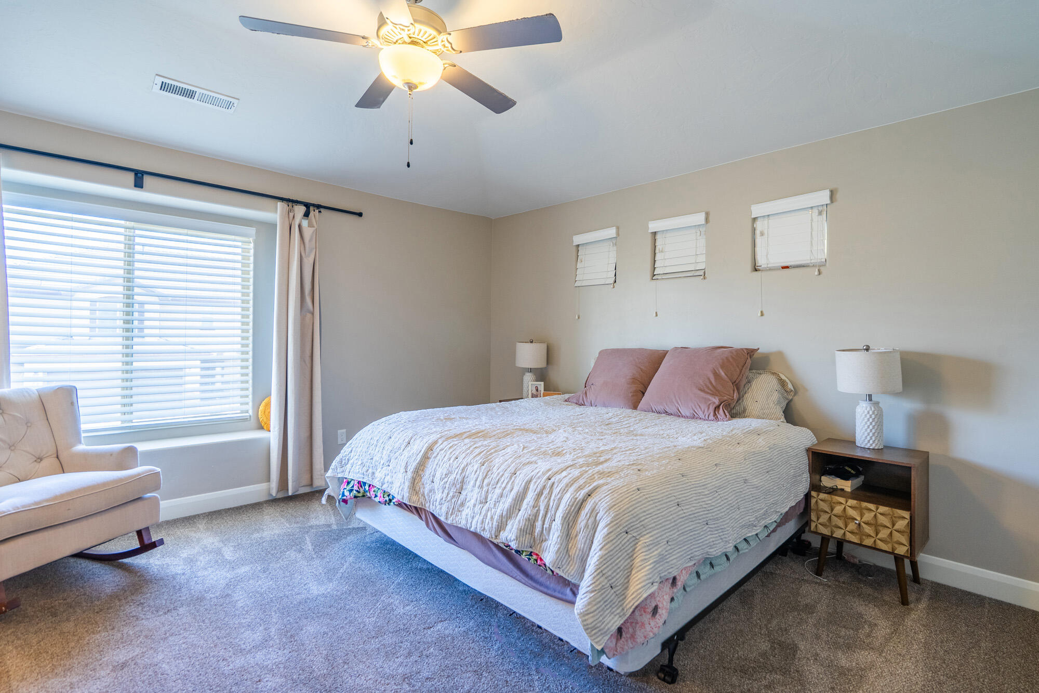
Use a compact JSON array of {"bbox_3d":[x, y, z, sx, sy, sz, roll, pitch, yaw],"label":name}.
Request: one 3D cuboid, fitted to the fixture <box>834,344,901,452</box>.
[{"bbox_3d":[1.857,0.267,2.446,0.277,0.539,0.277,0,1,-43],"label":"fixture"}]

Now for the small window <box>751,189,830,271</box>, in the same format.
[{"bbox_3d":[1.678,-0.696,2.871,0.104,0.434,0.434,0,1,-43],"label":"small window"}]

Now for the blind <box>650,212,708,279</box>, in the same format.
[{"bbox_3d":[1.172,-0.730,3.415,0.104,0.429,0.441,0,1,-43],"label":"blind"}]

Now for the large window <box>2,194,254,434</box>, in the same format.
[{"bbox_3d":[-2.654,-0.181,3.150,1.501,1.494,0.104,0,1,-43],"label":"large window"}]

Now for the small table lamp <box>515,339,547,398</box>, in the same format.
[{"bbox_3d":[0.111,0.207,4.250,0.277,0.539,0.277,1,1,0],"label":"small table lamp"}]

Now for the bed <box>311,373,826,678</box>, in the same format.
[{"bbox_3d":[0.367,0.798,2.734,2.058,0.802,1.984,0,1,-43],"label":"bed"}]

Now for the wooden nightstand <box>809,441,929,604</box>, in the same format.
[{"bbox_3d":[1.811,0.881,2.420,0.386,0.670,0.441,0,1,-43],"label":"wooden nightstand"}]

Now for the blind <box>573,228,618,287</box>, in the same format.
[{"bbox_3d":[0.664,-0.755,3.960,0.104,0.441,0.453,0,1,-43],"label":"blind"}]

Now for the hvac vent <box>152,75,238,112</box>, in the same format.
[{"bbox_3d":[-1.915,-1.495,2.746,0.406,0.022,0.141,0,-17,-43],"label":"hvac vent"}]

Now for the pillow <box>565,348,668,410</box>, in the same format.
[{"bbox_3d":[0.729,0.210,3.370,0.625,0.527,0.172,1,-38,47],"label":"pillow"}]

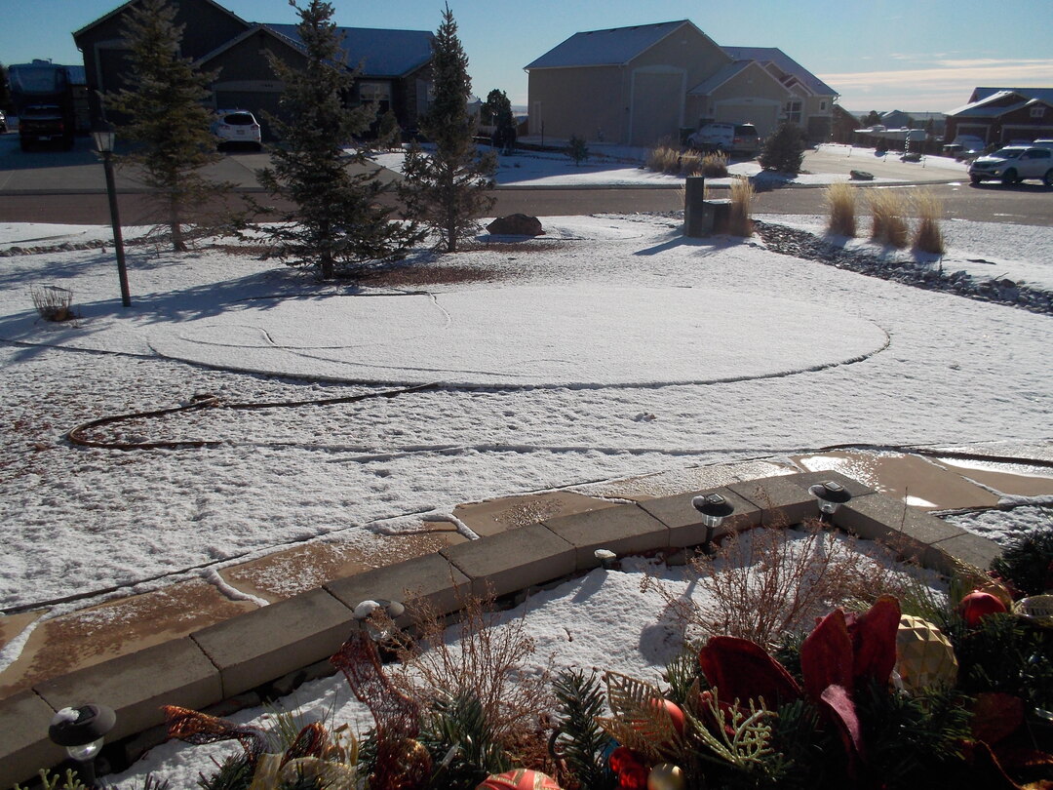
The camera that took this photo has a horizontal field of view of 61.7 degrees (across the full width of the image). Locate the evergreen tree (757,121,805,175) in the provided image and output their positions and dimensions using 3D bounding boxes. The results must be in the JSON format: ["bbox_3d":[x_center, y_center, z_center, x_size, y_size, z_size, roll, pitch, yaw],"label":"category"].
[{"bbox_3d":[10.189,-9.875,35.105,1.800,2.000,1.800,1,18,0],"label":"evergreen tree"}]

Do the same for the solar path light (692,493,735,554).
[{"bbox_3d":[0.667,0.457,3.145,0.150,0.225,0.150,1,18,0],"label":"solar path light"}]

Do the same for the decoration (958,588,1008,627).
[{"bbox_3d":[0.638,0.304,1.230,0.062,0.062,0.062,0,19,0],"label":"decoration"}]

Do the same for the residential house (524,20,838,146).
[{"bbox_3d":[11.300,-21.732,61.798,17.000,7.300,15.500,-9,20,-25],"label":"residential house"}]

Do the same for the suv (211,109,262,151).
[{"bbox_3d":[-12.927,-11.701,38.924,1.820,1.660,4.400,-8,20,-25],"label":"suv"}]

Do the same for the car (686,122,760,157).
[{"bbox_3d":[11.182,-14.743,50.428,1.900,1.740,4.850,-9,20,-25],"label":"car"}]

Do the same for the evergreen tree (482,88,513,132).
[{"bbox_3d":[-1.797,-17.682,55.176,2.000,3.100,2.000,1,18,0],"label":"evergreen tree"}]

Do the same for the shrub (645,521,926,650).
[{"bbox_3d":[0.737,0.535,2.535,0.750,0.420,0.600,1,18,0],"label":"shrub"}]

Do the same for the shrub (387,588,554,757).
[{"bbox_3d":[-0.137,0.707,2.240,0.400,0.420,0.370,0,19,0],"label":"shrub"}]

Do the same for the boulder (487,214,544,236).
[{"bbox_3d":[-0.233,-3.623,18.612,1.200,0.440,0.800,0,19,0],"label":"boulder"}]

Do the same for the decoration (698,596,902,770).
[{"bbox_3d":[0.338,0.354,1.090,0.230,0.190,0.160,6,19,16],"label":"decoration"}]

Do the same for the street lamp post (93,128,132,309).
[{"bbox_3d":[-4.507,-1.958,9.626,0.280,2.020,0.280,0,19,0],"label":"street lamp post"}]

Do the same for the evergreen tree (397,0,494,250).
[{"bbox_3d":[-1.406,-4.587,15.548,1.700,4.150,1.700,0,19,0],"label":"evergreen tree"}]

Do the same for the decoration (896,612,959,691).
[{"bbox_3d":[0.401,0.285,0.930,0.110,0.110,0.110,1,18,0],"label":"decoration"}]

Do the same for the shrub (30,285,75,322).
[{"bbox_3d":[-4.425,-0.892,8.216,0.390,0.330,0.380,1,18,0],"label":"shrub"}]

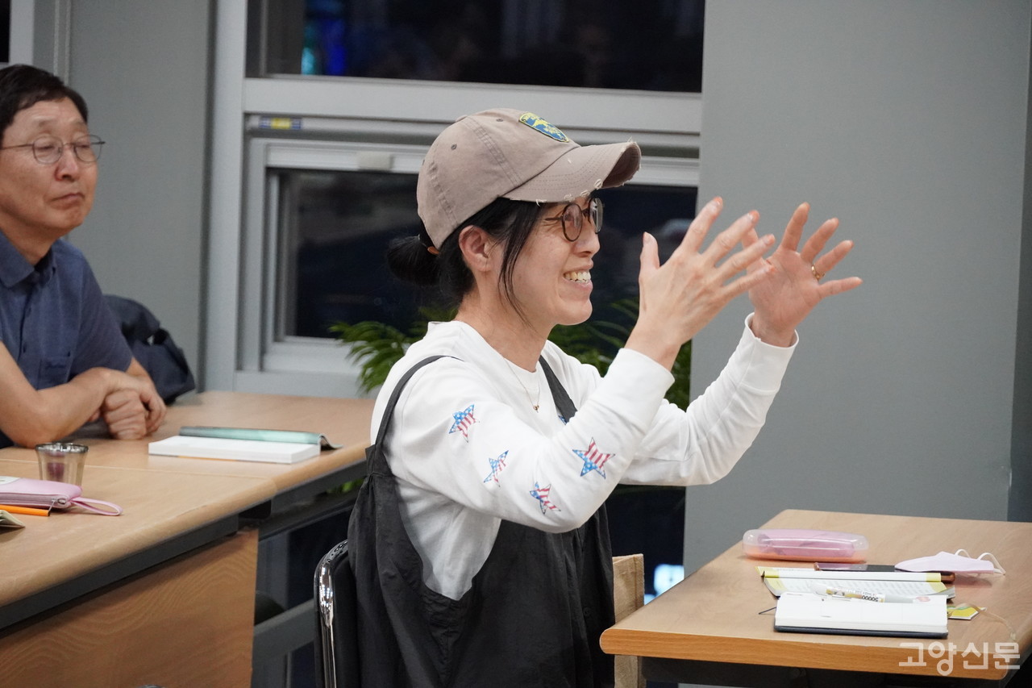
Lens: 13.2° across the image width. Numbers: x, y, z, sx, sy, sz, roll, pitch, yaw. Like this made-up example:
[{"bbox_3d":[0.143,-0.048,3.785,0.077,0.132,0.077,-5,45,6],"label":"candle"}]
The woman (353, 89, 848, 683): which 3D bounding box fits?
[{"bbox_3d":[0.085,0.381,5.200,0.640,1.290,0.500,4,5,23],"label":"woman"}]

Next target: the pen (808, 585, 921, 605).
[{"bbox_3d":[0.409,0.294,5.242,0.143,0.013,0.012,5,6,32],"label":"pen"}]

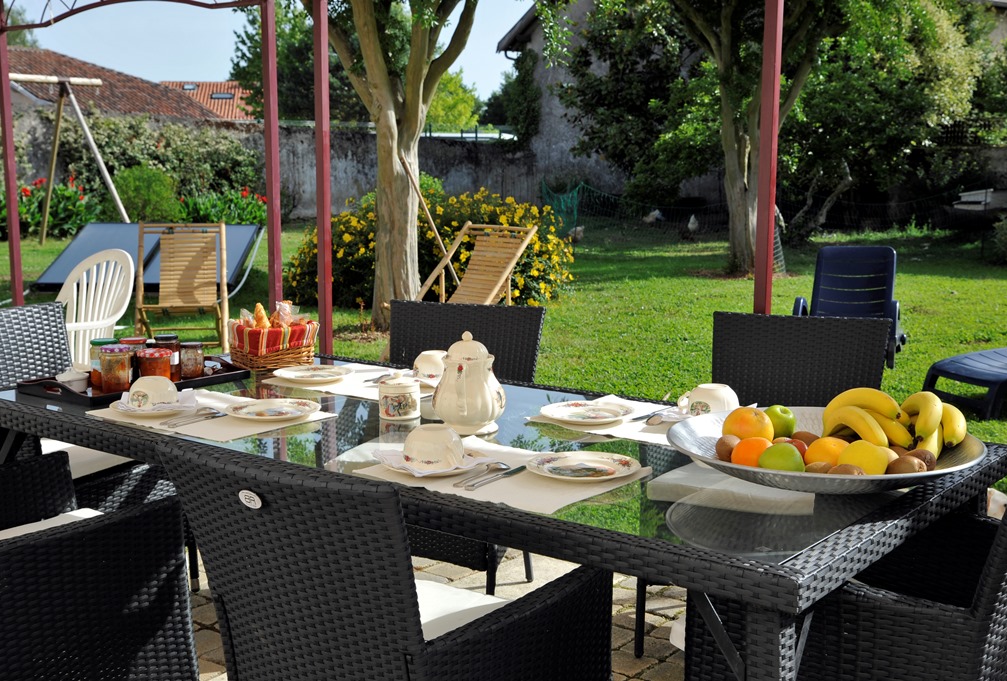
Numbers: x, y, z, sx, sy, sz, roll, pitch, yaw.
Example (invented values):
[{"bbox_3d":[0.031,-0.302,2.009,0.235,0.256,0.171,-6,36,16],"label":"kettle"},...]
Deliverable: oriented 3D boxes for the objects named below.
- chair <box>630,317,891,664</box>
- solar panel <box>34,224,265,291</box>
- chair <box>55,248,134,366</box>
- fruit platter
[{"bbox_3d":[0.767,0.396,3.466,0.615,0.860,0.640,3,9,20],"label":"chair"},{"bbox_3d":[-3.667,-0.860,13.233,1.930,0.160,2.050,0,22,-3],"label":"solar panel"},{"bbox_3d":[-1.910,0.077,5.509,0.570,0.900,0.570,7,10,38],"label":"chair"},{"bbox_3d":[0.567,0.172,2.253,0.560,0.172,0.560,0,8,0],"label":"fruit platter"}]

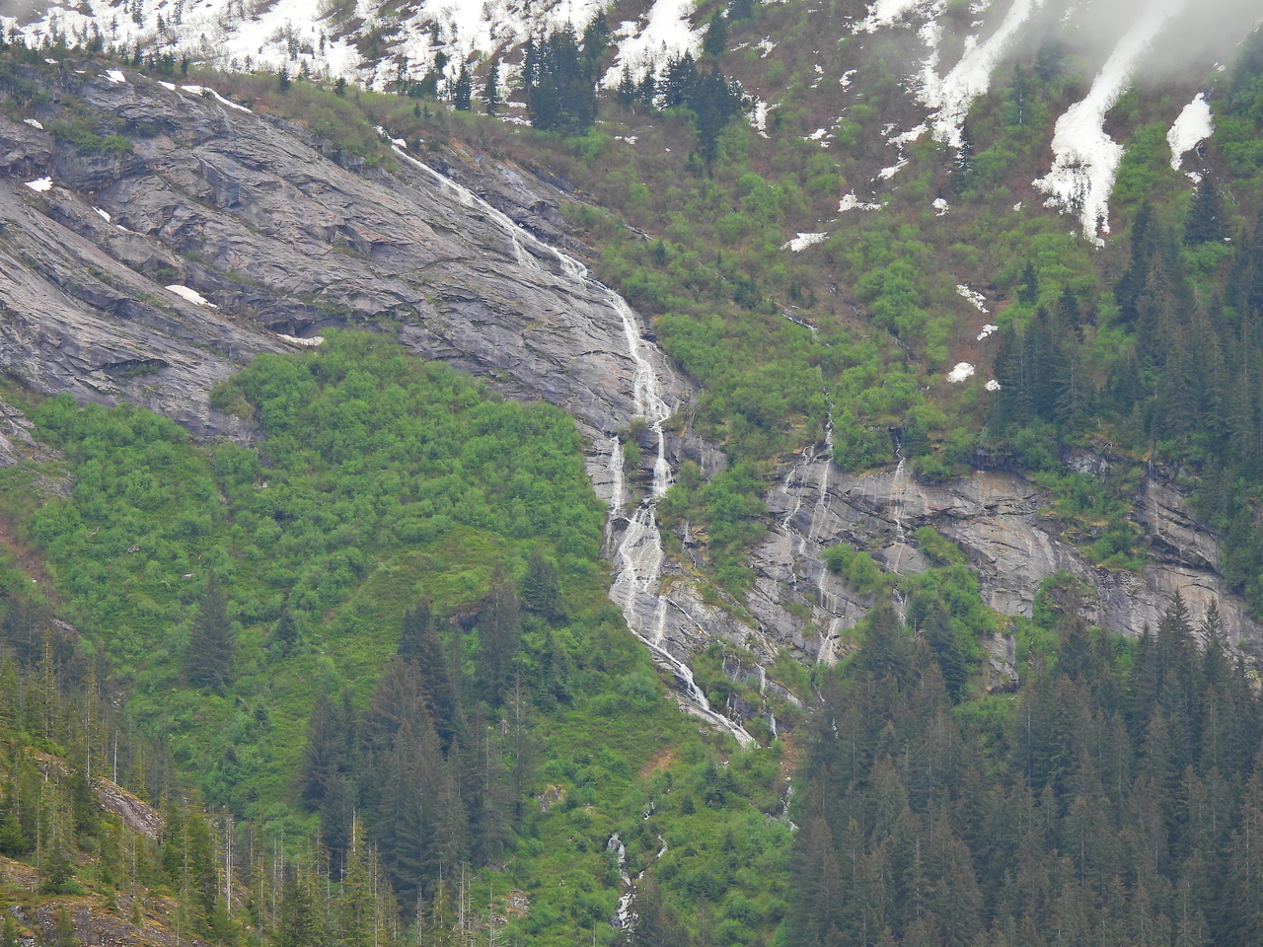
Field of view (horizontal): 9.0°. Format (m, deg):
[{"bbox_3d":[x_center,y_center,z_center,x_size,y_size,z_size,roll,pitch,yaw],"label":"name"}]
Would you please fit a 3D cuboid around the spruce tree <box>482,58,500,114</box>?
[{"bbox_3d":[-31.880,-87.810,1820.000,4.030,12.820,4.030,0,-10,0],"label":"spruce tree"}]

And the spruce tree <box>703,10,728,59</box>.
[{"bbox_3d":[19.760,-102.720,1880.000,6.010,11.200,6.010,0,-10,0],"label":"spruce tree"}]

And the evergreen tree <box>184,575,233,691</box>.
[{"bbox_3d":[-71.110,26.800,1350.000,8.300,19.830,8.300,0,-10,0],"label":"evergreen tree"}]

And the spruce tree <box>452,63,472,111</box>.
[{"bbox_3d":[-38.590,-87.590,1820.000,4.920,10.470,4.920,0,-10,0],"label":"spruce tree"}]

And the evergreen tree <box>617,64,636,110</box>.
[{"bbox_3d":[-1.230,-87.590,1820.000,4.470,10.510,4.470,0,-10,0],"label":"evergreen tree"}]

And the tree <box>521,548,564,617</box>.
[{"bbox_3d":[-15.750,19.190,1400.000,7.570,11.560,7.570,0,-10,0],"label":"tree"}]

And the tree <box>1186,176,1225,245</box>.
[{"bbox_3d":[117.940,-54.050,1650.000,7.710,13.740,7.710,0,-10,0],"label":"tree"}]

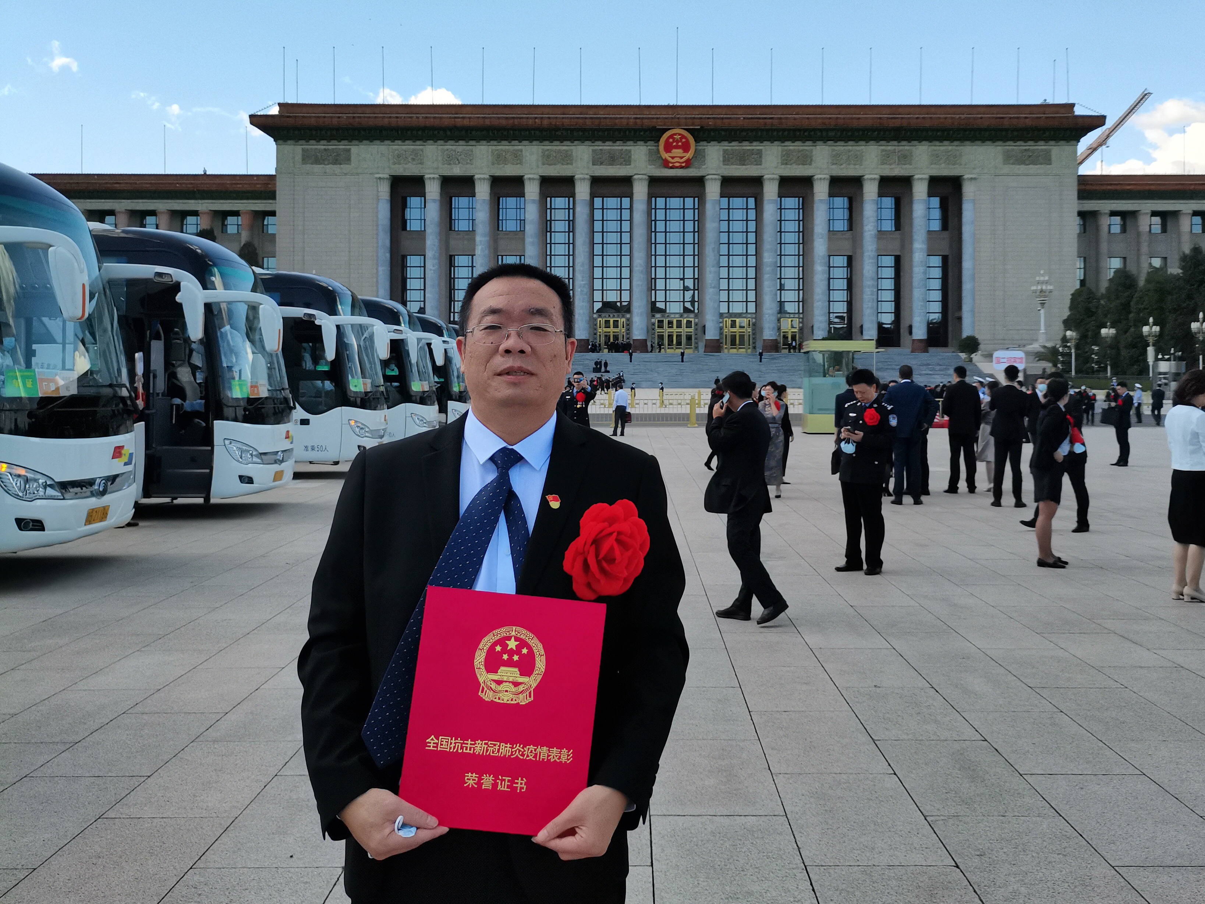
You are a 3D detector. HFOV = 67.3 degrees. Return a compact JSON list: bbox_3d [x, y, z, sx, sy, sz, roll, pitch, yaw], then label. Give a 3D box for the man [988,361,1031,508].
[{"bbox_3d":[5.179,-0.209,11.500,0.540,1.830,0.380,1,4,22],"label":"man"}]

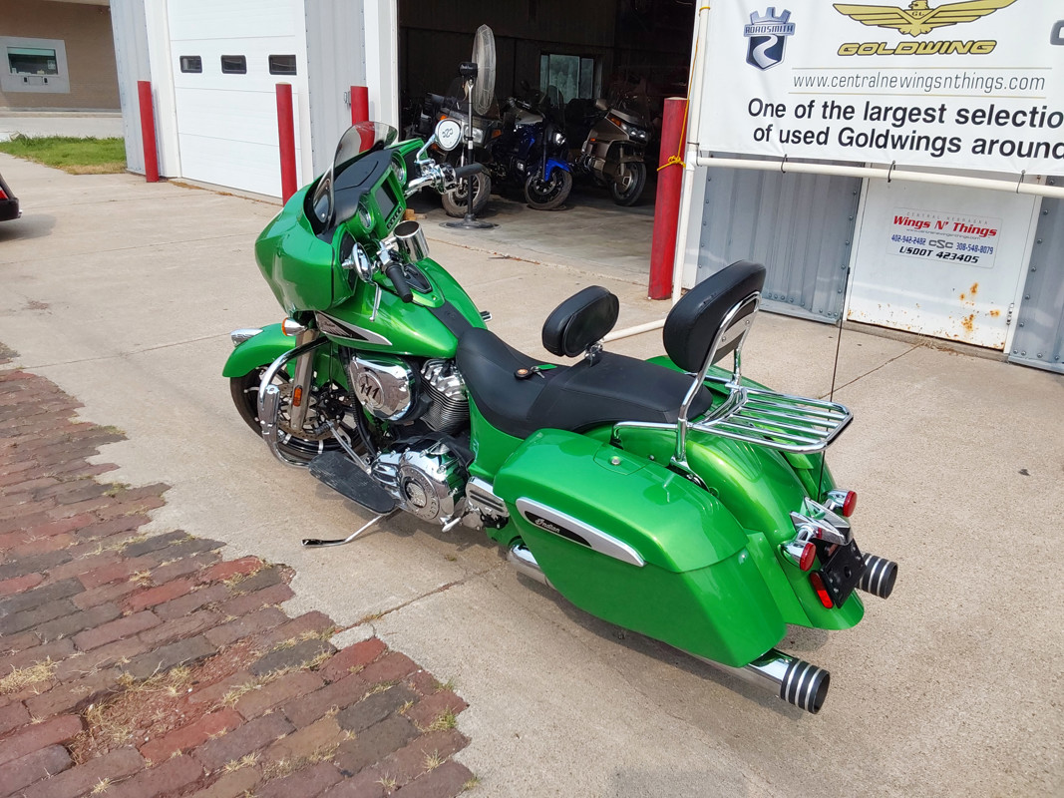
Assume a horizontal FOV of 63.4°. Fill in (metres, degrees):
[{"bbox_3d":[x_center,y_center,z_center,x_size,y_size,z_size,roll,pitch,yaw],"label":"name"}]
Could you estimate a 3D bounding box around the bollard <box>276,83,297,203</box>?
[{"bbox_3d":[-2.670,-2.716,9.399,0.168,1.330,0.168,-16,26,-42],"label":"bollard"}]

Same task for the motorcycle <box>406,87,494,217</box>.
[{"bbox_3d":[-1.347,-3.016,10.173,0.950,1.450,2.500,-13,24,-37],"label":"motorcycle"}]

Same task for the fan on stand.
[{"bbox_3d":[-0.629,-2.804,8.873,0.620,1.957,0.860,0,19,-7],"label":"fan on stand"}]

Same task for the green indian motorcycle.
[{"bbox_3d":[-0.140,-0.114,2.706,2.520,1.360,0.960,17,24,35],"label":"green indian motorcycle"}]

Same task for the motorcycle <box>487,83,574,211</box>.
[{"bbox_3d":[-0.327,-3.276,11.084,0.900,1.420,2.400,-14,25,-39],"label":"motorcycle"}]

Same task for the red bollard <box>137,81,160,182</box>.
[{"bbox_3d":[-5.345,-3.720,11.981,0.168,1.330,0.168,-16,26,-42],"label":"red bollard"}]

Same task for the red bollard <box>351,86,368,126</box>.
[{"bbox_3d":[-1.666,-2.343,8.441,0.168,1.330,0.168,-16,26,-42],"label":"red bollard"}]

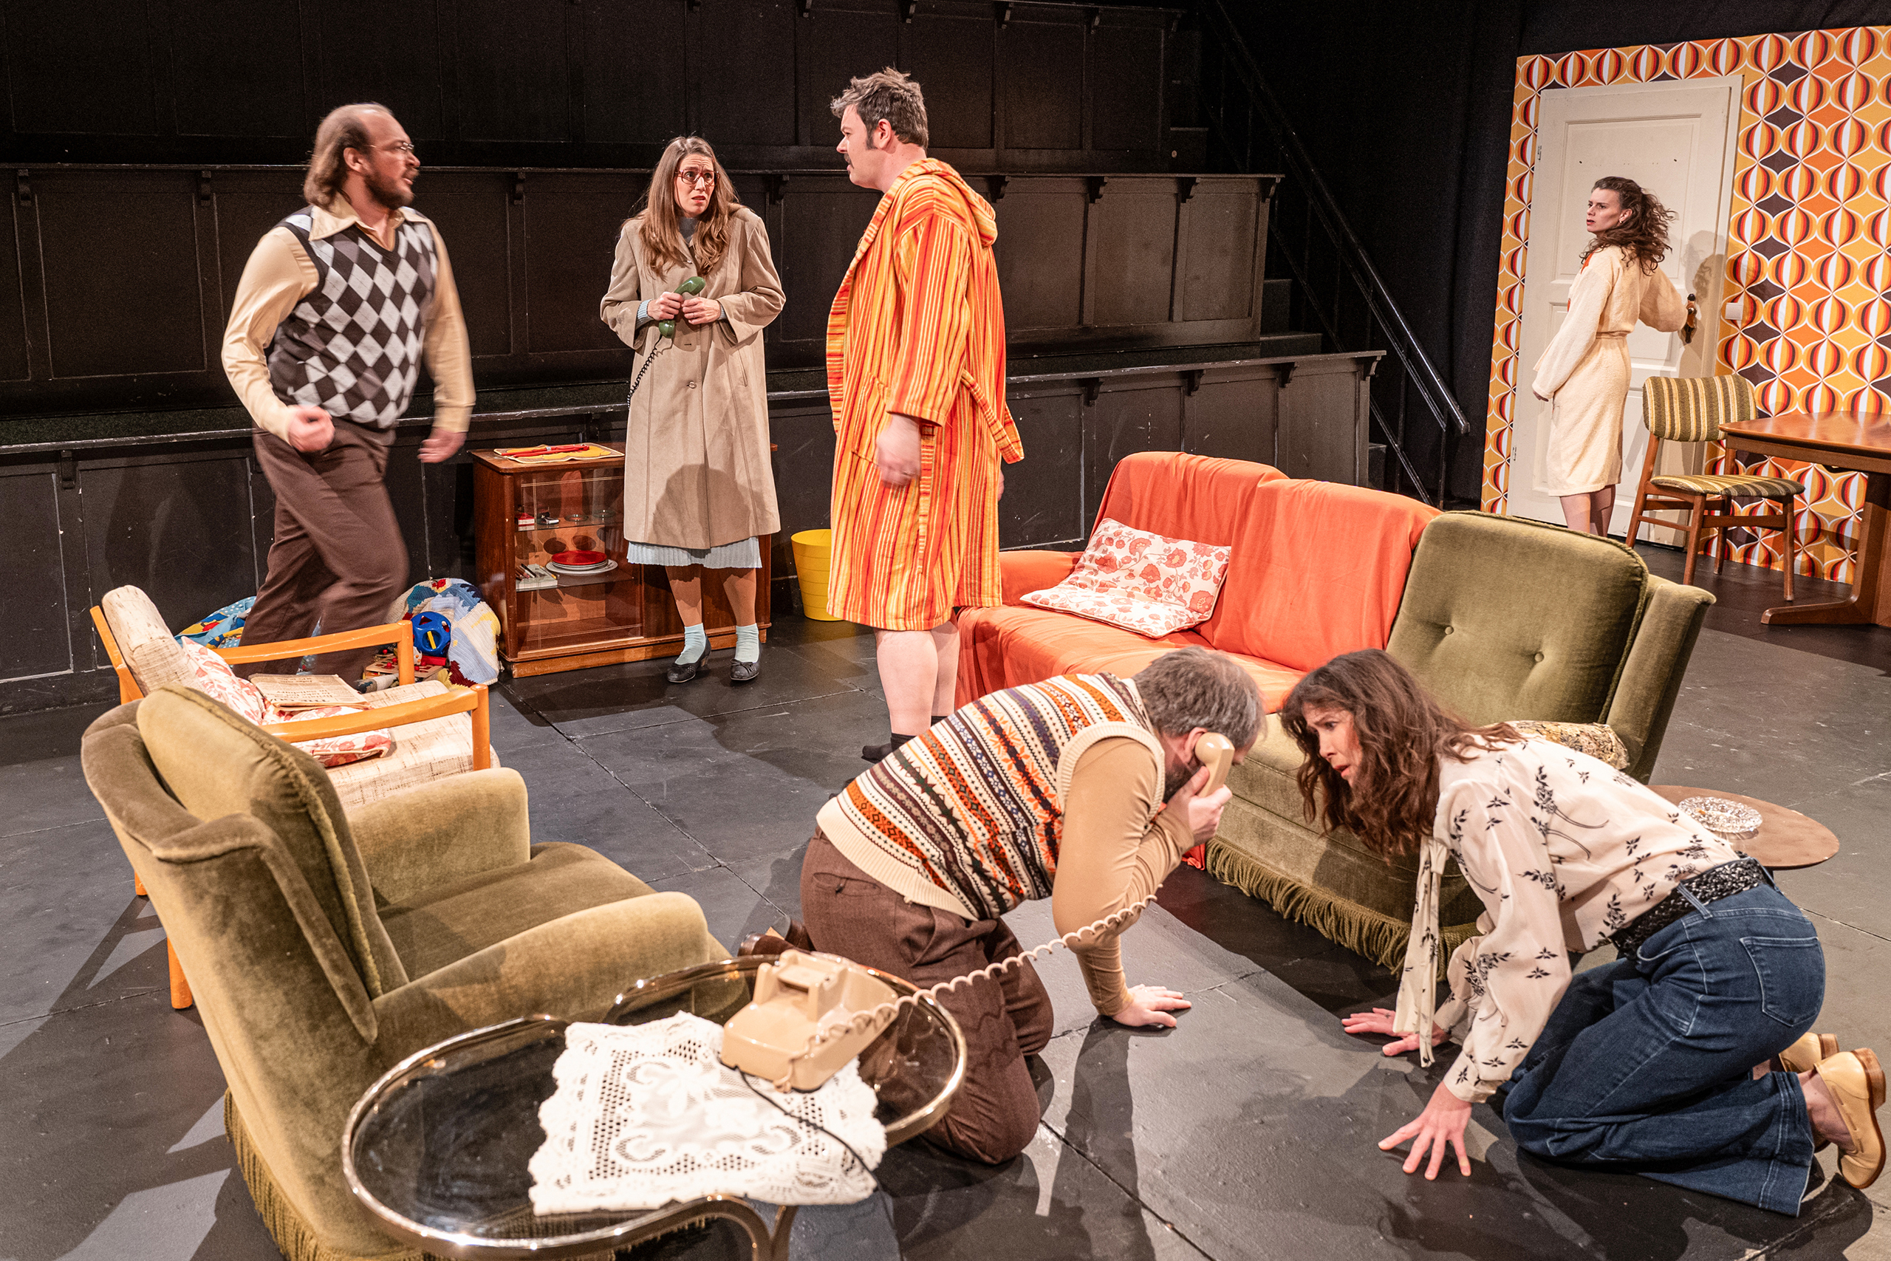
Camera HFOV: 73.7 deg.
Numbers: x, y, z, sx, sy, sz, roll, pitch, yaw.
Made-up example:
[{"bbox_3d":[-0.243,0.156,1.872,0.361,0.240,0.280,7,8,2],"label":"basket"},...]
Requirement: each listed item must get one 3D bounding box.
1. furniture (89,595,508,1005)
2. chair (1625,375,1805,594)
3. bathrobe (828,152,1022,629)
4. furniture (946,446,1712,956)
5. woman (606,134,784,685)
[{"bbox_3d":[-1.391,0.334,2.700,0.720,0.730,0.570,-10,17,-34],"label":"furniture"},{"bbox_3d":[3.105,-0.582,5.100,0.440,0.810,0.470,-4,15,-17],"label":"chair"},{"bbox_3d":[-0.050,-0.643,3.420,0.460,1.200,0.550,3,14,11],"label":"bathrobe"},{"bbox_3d":[0.872,0.077,3.200,0.800,0.840,1.800,-11,18,-38],"label":"furniture"},{"bbox_3d":[-0.789,-0.696,3.950,0.520,1.650,0.400,-1,14,-3],"label":"woman"}]

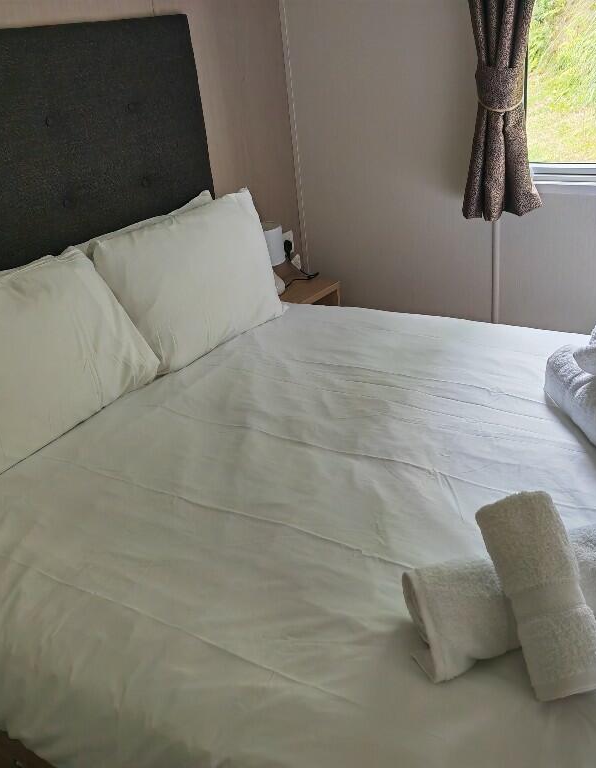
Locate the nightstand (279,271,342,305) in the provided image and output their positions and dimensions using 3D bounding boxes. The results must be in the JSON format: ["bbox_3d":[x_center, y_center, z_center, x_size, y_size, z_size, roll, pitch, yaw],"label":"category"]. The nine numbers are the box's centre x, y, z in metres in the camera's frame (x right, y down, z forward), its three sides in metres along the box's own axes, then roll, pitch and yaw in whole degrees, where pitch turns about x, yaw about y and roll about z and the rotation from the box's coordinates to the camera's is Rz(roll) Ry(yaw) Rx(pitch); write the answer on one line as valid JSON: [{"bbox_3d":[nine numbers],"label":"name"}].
[{"bbox_3d":[-0.018,-0.128,3.228,0.246,0.504,0.378,13,30,36],"label":"nightstand"}]

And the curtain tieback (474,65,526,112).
[{"bbox_3d":[0.632,-0.937,2.538,0.148,0.125,0.106,13,30,36],"label":"curtain tieback"}]

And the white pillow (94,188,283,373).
[{"bbox_3d":[-0.298,-0.325,2.476,0.163,0.422,0.634,-14,13,44],"label":"white pillow"}]

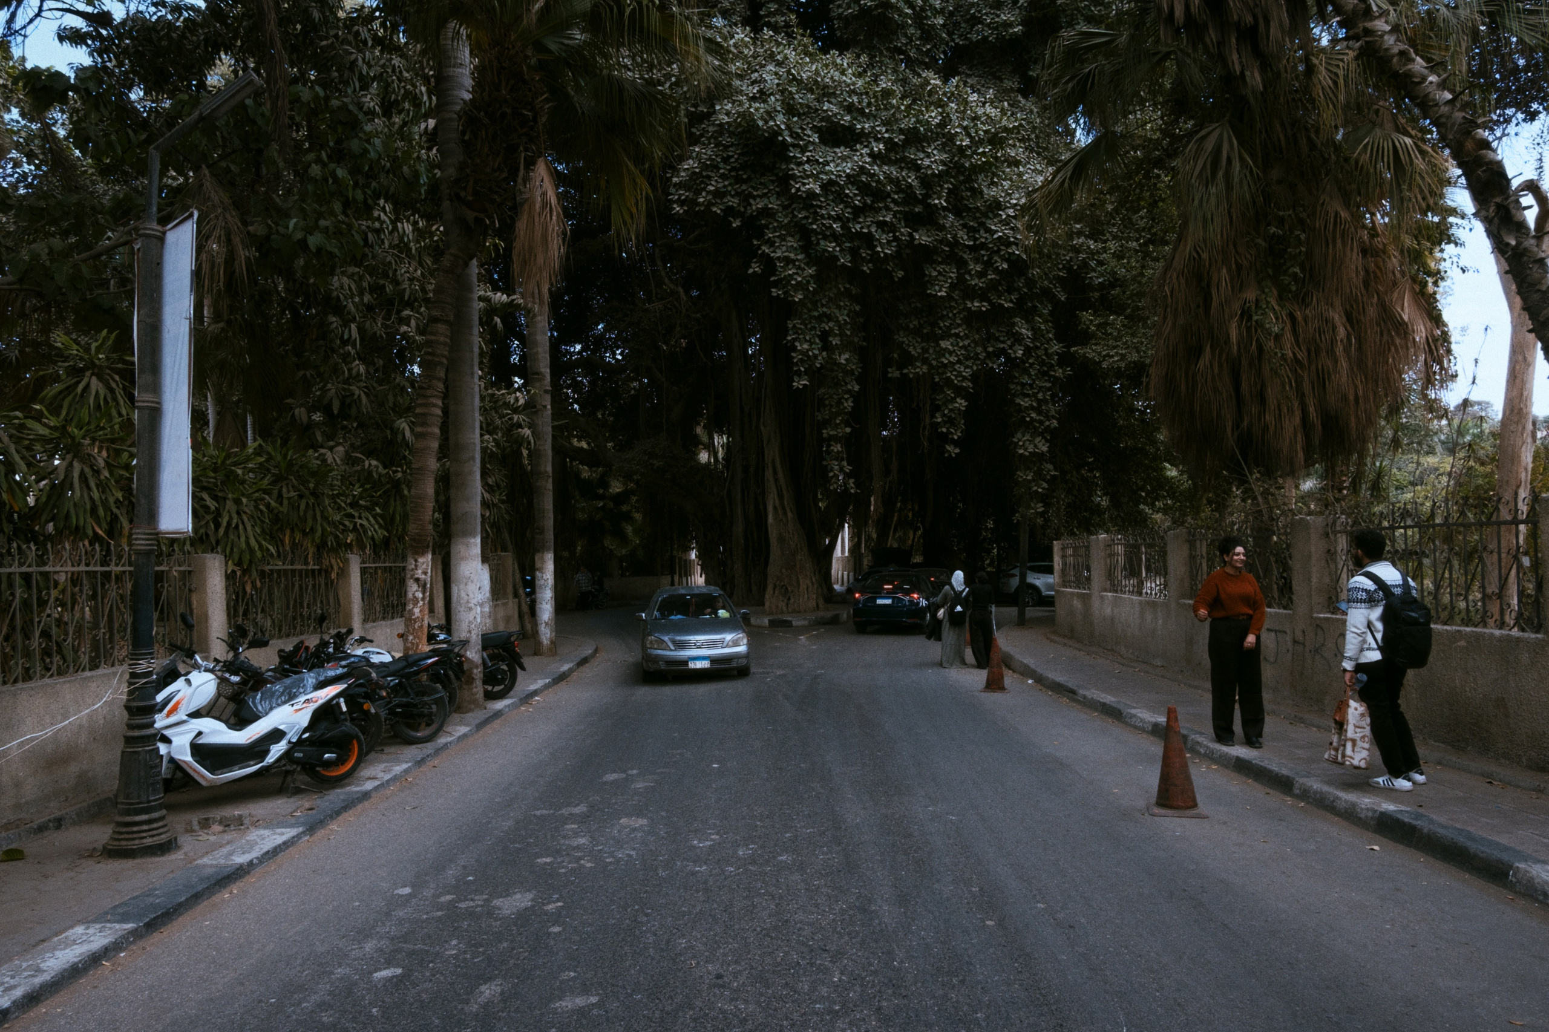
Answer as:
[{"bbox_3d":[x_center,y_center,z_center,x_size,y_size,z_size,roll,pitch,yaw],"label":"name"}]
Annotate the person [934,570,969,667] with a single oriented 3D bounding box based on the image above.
[{"bbox_3d":[2.878,1.677,16.931,0.560,1.610,0.480,-2,-2,3],"label":"person"}]

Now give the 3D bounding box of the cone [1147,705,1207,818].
[{"bbox_3d":[2.765,1.657,7.094,0.400,0.730,0.400,-2,-2,16],"label":"cone"}]

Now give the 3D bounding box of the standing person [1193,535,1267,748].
[{"bbox_3d":[3.692,1.014,8.380,0.540,1.690,0.360,-1,-2,-5],"label":"standing person"}]

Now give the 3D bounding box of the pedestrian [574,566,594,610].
[{"bbox_3d":[-7.204,2.754,39.153,0.620,1.700,0.380,0,-2,-9],"label":"pedestrian"}]

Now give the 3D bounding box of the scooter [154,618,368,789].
[{"bbox_3d":[-4.177,1.496,8.204,1.870,1.280,0.760,-1,-2,-6],"label":"scooter"}]

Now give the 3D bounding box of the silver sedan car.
[{"bbox_3d":[-1.520,1.937,17.978,1.720,1.450,4.480,-1,-2,-7],"label":"silver sedan car"}]

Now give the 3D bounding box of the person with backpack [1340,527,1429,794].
[{"bbox_3d":[4.026,0.928,6.824,0.500,1.720,0.460,1,-3,-41],"label":"person with backpack"}]

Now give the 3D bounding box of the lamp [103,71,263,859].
[{"bbox_3d":[-3.589,-0.326,6.273,1.050,4.650,0.450,-2,-3,18],"label":"lamp"}]

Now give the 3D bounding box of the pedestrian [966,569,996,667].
[{"bbox_3d":[3.358,1.662,16.780,0.480,1.600,0.360,-2,-2,0],"label":"pedestrian"}]

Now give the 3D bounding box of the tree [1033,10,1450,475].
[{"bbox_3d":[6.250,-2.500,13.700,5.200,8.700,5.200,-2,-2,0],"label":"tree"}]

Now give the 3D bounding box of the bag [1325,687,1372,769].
[{"bbox_3d":[3.736,1.384,6.725,0.160,0.520,0.340,2,-3,-45],"label":"bag"}]

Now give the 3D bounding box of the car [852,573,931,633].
[{"bbox_3d":[3.161,2.167,26.527,1.790,1.440,4.600,-2,-2,12],"label":"car"}]

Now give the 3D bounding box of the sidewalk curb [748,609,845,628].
[{"bbox_3d":[0.680,2.890,28.800,2.900,0.240,1.100,-1,-2,-6],"label":"sidewalk curb"}]

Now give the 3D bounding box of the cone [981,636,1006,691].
[{"bbox_3d":[2.904,1.955,13.692,0.380,0.710,0.380,-1,-2,0],"label":"cone"}]

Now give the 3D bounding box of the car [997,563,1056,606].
[{"bbox_3d":[10.857,2.548,39.420,4.450,1.650,1.840,-1,-2,-1],"label":"car"}]

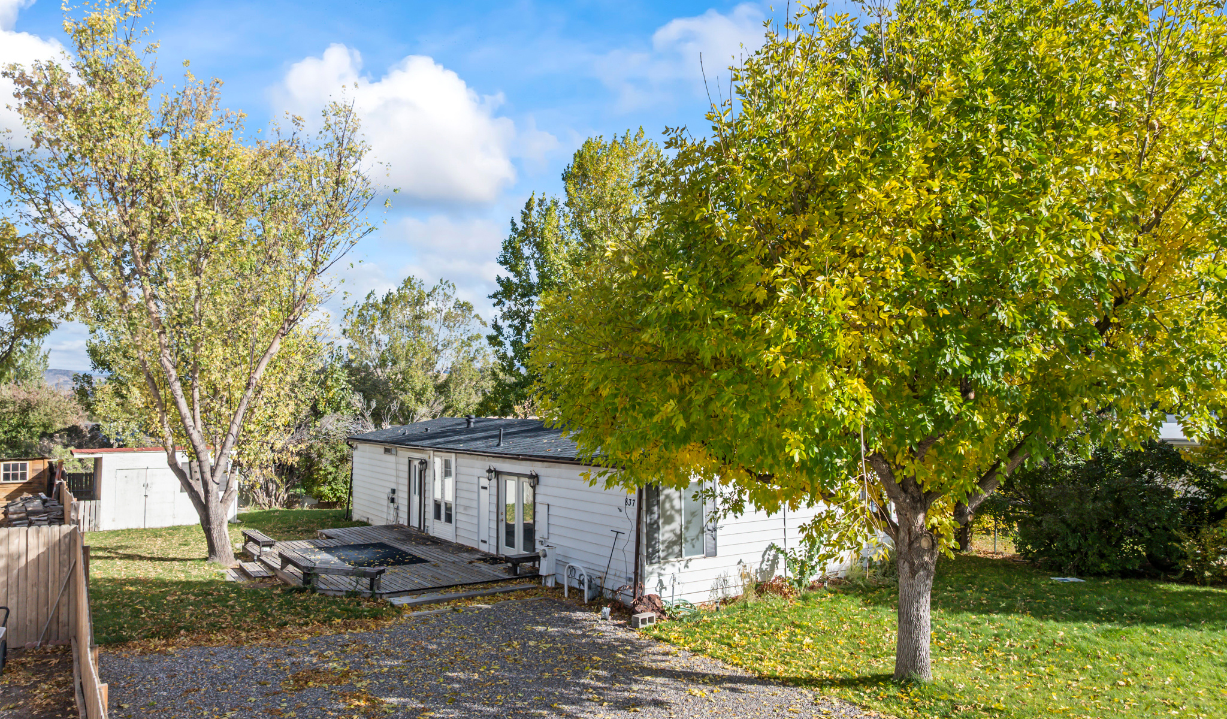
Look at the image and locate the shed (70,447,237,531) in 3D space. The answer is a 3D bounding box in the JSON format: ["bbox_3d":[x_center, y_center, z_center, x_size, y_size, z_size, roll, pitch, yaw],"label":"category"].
[{"bbox_3d":[-15.937,4.383,29.442,4.900,2.600,3.200,2,-4,-31],"label":"shed"}]

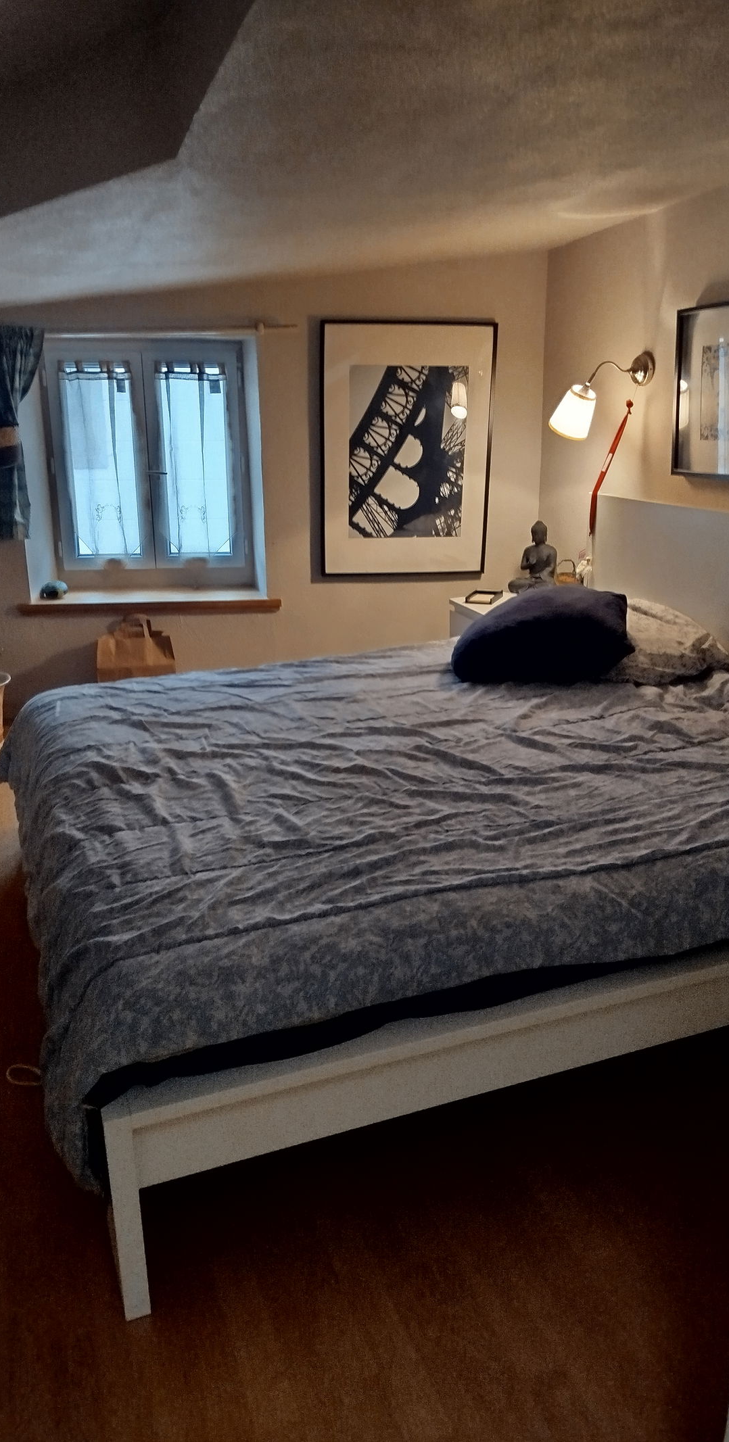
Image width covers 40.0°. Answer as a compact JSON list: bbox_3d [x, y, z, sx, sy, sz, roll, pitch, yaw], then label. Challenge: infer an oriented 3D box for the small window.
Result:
[{"bbox_3d":[-0.954,-1.118,4.434,0.880,1.060,0.080,-2,18,-4],"label":"small window"}]

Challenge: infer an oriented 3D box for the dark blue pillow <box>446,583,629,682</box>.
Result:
[{"bbox_3d":[0.516,-0.272,3.181,0.550,0.210,0.400,-5,18,-12],"label":"dark blue pillow"}]

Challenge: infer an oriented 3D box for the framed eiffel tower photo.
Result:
[{"bbox_3d":[0.178,-1.129,4.219,0.720,1.020,0.030,-2,18,-4],"label":"framed eiffel tower photo"}]

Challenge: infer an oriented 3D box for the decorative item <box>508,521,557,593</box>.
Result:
[{"bbox_3d":[0.686,-0.640,4.079,0.210,0.290,0.140,14,23,38],"label":"decorative item"}]

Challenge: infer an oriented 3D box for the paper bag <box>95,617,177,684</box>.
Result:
[{"bbox_3d":[-0.972,-0.208,4.305,0.320,0.470,0.170,-2,18,-4],"label":"paper bag"}]

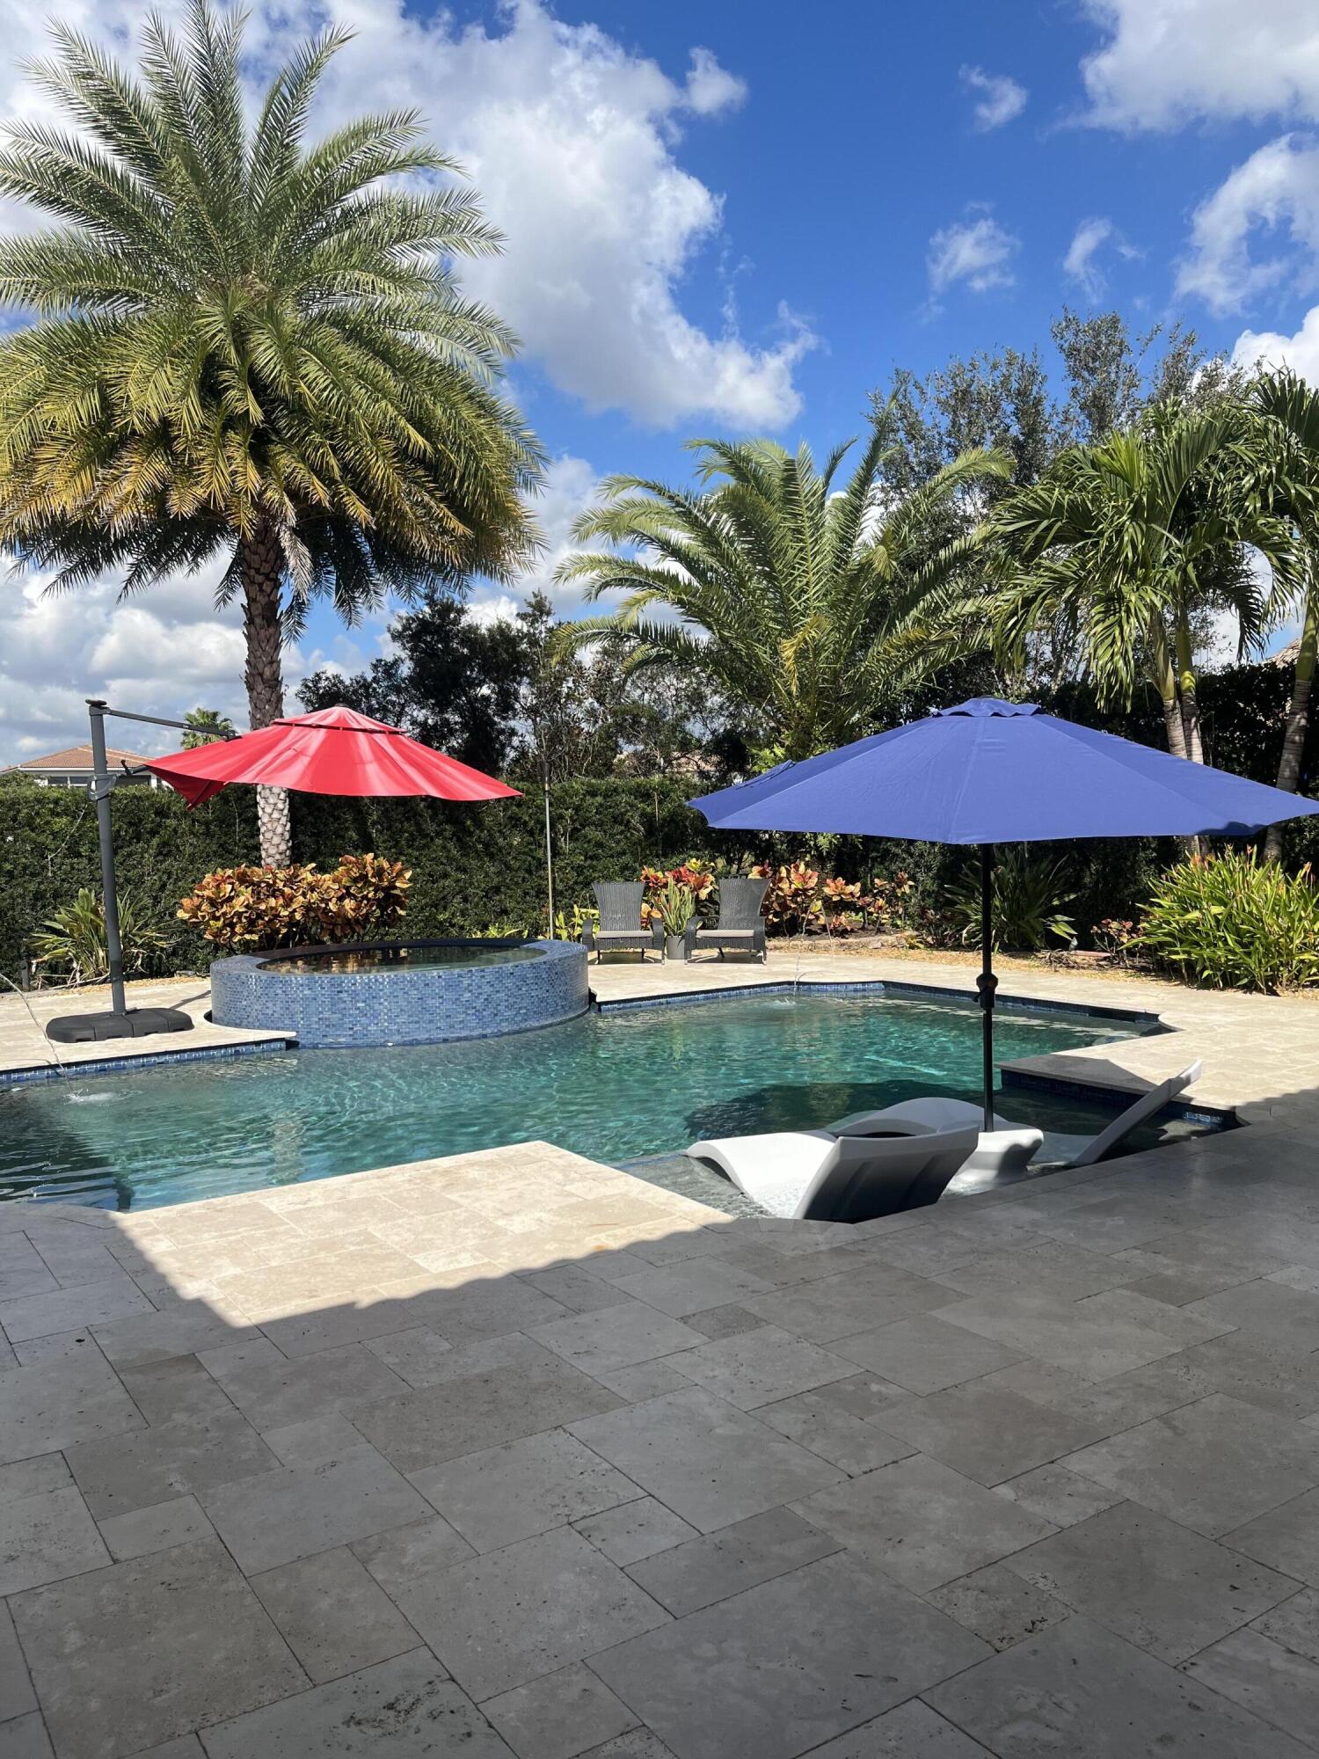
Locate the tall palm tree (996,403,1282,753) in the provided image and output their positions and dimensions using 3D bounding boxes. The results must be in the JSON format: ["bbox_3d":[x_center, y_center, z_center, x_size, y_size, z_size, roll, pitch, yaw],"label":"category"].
[{"bbox_3d":[4.618,-1.875,12.740,2.900,5.400,2.900,-1,2,0],"label":"tall palm tree"}]

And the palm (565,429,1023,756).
[{"bbox_3d":[1.686,-2.729,17.908,6.200,6.900,6.000,-1,2,0],"label":"palm"}]

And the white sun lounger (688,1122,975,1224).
[{"bbox_3d":[0.670,1.215,5.644,0.580,0.645,1.680,-2,2,-18],"label":"white sun lounger"}]

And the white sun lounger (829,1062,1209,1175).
[{"bbox_3d":[1.692,1.165,6.425,1.680,0.645,0.580,1,3,35],"label":"white sun lounger"}]

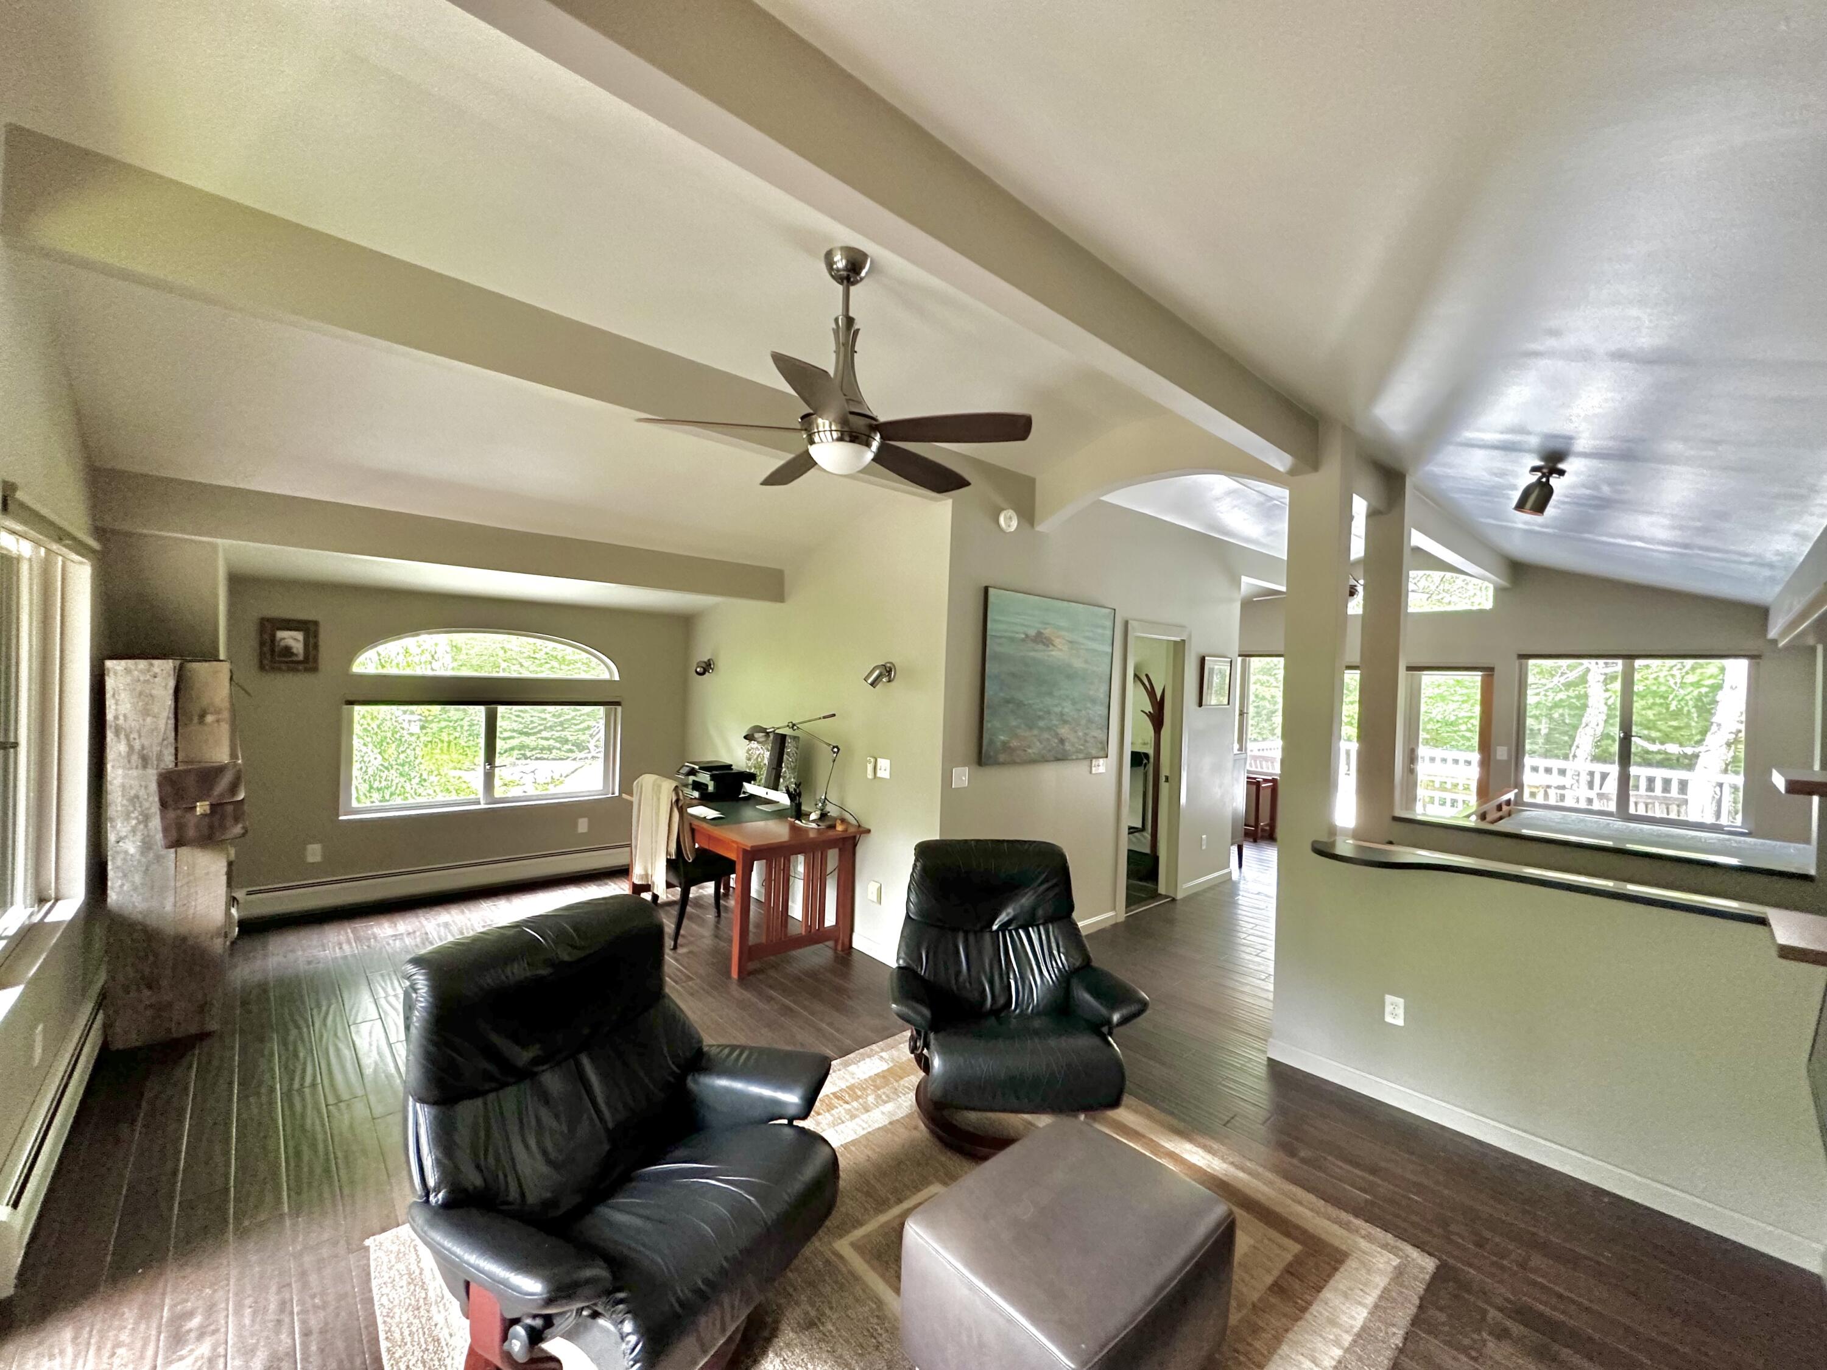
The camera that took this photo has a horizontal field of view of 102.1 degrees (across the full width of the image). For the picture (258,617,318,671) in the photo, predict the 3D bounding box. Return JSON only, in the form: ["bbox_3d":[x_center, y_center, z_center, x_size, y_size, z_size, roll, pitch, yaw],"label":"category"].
[{"bbox_3d":[-3.819,-0.243,4.534,0.278,0.318,0.032,2,0,-42],"label":"picture"}]

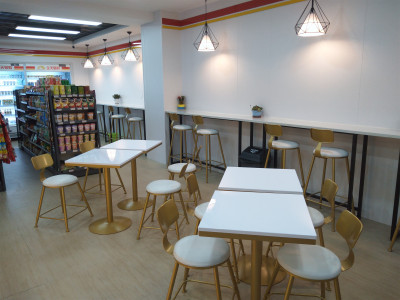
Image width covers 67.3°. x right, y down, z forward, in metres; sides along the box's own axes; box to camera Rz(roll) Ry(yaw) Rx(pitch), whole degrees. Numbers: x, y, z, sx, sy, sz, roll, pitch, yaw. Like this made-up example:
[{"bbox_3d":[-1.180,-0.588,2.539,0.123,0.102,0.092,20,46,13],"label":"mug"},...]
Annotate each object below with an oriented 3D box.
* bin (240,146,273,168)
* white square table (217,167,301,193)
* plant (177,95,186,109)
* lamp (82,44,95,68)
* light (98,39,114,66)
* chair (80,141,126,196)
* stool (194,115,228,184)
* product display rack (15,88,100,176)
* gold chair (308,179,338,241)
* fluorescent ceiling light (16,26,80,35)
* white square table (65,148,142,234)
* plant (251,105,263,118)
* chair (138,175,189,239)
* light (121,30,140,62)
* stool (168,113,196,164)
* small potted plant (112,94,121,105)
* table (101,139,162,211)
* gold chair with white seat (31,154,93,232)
[{"bbox_3d":[0.771,0.276,4.068,0.300,0.580,0.360,-11,16,-39],"label":"bin"},{"bbox_3d":[0.459,0.587,2.330,0.555,0.773,0.555,1,12,12],"label":"white square table"},{"bbox_3d":[-0.324,-0.825,5.261,0.120,0.240,0.135,-11,16,-39],"label":"plant"},{"bbox_3d":[-2.980,-2.479,7.986,0.365,0.599,0.365,-12,16,-41],"label":"lamp"},{"bbox_3d":[-2.255,-2.331,7.192,0.365,0.604,0.365,-12,16,-41],"label":"light"},{"bbox_3d":[-1.261,0.261,3.863,0.460,0.740,0.420,3,13,18],"label":"chair"},{"bbox_3d":[0.105,-0.049,4.698,0.460,1.030,0.400,-11,16,-39],"label":"stool"},{"bbox_3d":[-2.982,-0.493,6.152,0.740,1.420,3.270,-12,16,-41],"label":"product display rack"},{"bbox_3d":[0.797,0.598,2.338,0.460,0.740,0.400,2,12,13],"label":"gold chair"},{"bbox_3d":[-3.244,-2.584,6.473,1.200,0.060,0.290,-11,15,-37],"label":"fluorescent ceiling light"},{"bbox_3d":[-0.933,0.446,3.115,0.555,0.773,0.555,1,12,12],"label":"white square table"},{"bbox_3d":[0.755,-0.501,3.954,0.145,0.170,0.135,-1,12,0],"label":"plant"},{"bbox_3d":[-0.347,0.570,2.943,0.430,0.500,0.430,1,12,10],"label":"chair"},{"bbox_3d":[-1.383,-2.036,5.964,0.345,0.550,0.345,-11,16,-39],"label":"light"},{"bbox_3d":[-0.290,-0.151,5.156,0.460,0.985,0.450,-10,15,-37],"label":"stool"},{"bbox_3d":[-1.981,-1.204,7.162,0.170,0.225,0.175,-11,16,-39],"label":"small potted plant"},{"bbox_3d":[-0.775,0.309,3.588,0.550,0.750,0.540,2,12,11],"label":"table"},{"bbox_3d":[-1.459,0.415,3.155,0.460,0.740,0.420,3,13,17],"label":"gold chair with white seat"}]

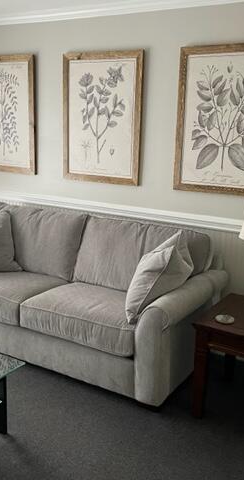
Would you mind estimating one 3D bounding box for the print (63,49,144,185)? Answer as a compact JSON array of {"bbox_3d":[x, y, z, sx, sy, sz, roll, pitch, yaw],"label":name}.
[{"bbox_3d":[-0.153,-0.899,3.570,0.675,0.932,0.035,9,15,29],"label":"print"}]

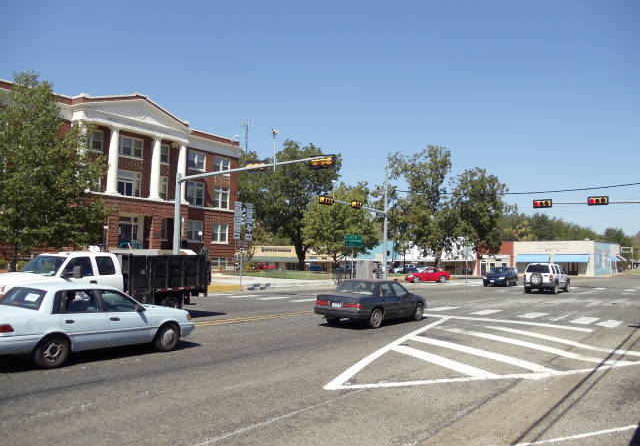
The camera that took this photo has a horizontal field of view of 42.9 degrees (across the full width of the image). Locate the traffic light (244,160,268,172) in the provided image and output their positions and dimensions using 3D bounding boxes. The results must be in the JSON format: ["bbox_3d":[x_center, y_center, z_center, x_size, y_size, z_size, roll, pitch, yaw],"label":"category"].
[{"bbox_3d":[-3.103,-2.803,40.000,1.250,0.530,0.300,-1,-3,27],"label":"traffic light"}]

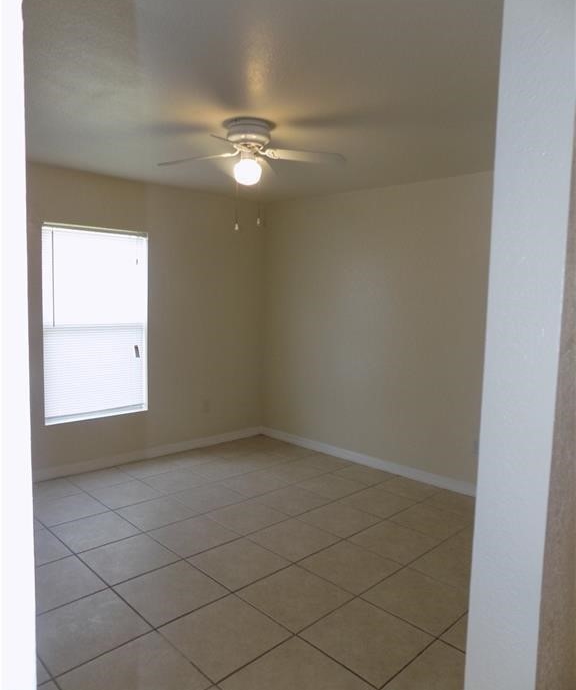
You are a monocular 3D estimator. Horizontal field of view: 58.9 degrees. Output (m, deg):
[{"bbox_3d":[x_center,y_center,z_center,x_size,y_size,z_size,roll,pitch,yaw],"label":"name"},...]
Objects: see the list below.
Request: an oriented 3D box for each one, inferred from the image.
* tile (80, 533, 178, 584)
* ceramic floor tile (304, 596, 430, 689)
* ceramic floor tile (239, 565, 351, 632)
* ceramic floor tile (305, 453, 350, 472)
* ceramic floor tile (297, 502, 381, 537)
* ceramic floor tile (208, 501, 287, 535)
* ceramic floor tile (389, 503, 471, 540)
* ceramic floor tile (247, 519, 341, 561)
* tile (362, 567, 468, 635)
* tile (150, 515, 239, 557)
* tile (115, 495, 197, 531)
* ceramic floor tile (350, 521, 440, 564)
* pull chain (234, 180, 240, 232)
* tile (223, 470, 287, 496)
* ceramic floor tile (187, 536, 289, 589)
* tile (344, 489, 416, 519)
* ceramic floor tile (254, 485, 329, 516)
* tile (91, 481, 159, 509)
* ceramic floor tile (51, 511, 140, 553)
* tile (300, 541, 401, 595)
[{"bbox_3d":[-0.911,1.221,2.923,0.440,0.012,0.440,-3,7,-44],"label":"tile"},{"bbox_3d":[0.348,1.306,2.274,0.440,0.012,0.440,-3,7,-44],"label":"ceramic floor tile"},{"bbox_3d":[0.033,1.272,2.593,0.440,0.012,0.440,-3,7,-44],"label":"ceramic floor tile"},{"bbox_3d":[0.345,1.091,4.741,0.436,0.010,0.436,7,7,45],"label":"ceramic floor tile"},{"bbox_3d":[0.355,1.198,3.514,0.436,0.010,0.436,-3,7,-45],"label":"ceramic floor tile"},{"bbox_3d":[-0.282,1.187,3.540,0.440,0.012,0.440,-3,7,-44],"label":"ceramic floor tile"},{"bbox_3d":[0.976,1.221,3.518,0.440,0.012,0.440,-3,7,-44],"label":"ceramic floor tile"},{"bbox_3d":[0.035,1.208,3.189,0.436,0.010,0.436,7,7,45],"label":"ceramic floor tile"},{"bbox_3d":[0.662,1.289,2.583,0.440,0.012,0.440,-3,7,-44],"label":"tile"},{"bbox_3d":[-0.587,1.186,3.187,0.436,0.010,0.436,7,7,45],"label":"tile"},{"bbox_3d":[-0.911,1.170,3.550,0.440,0.012,0.440,-3,7,-44],"label":"tile"},{"bbox_3d":[0.657,1.230,3.192,0.436,0.010,0.436,7,7,45],"label":"ceramic floor tile"},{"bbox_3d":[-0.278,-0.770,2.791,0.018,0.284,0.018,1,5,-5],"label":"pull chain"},{"bbox_3d":[-0.283,1.136,4.167,0.440,0.012,0.440,-3,7,-44],"label":"tile"},{"bbox_3d":[-0.282,1.238,2.912,0.440,0.012,0.440,-3,7,-44],"label":"ceramic floor tile"},{"bbox_3d":[0.669,1.181,3.825,0.436,0.010,0.436,-3,7,-45],"label":"tile"},{"bbox_3d":[0.035,1.157,3.810,0.436,0.010,0.436,7,7,45],"label":"ceramic floor tile"},{"bbox_3d":[-1.209,1.113,3.805,0.436,0.010,0.436,7,7,45],"label":"tile"},{"bbox_3d":[-1.208,1.177,3.207,0.436,0.010,0.436,-3,7,-45],"label":"ceramic floor tile"},{"bbox_3d":[0.346,1.244,2.881,0.436,0.010,0.436,7,7,45],"label":"tile"}]

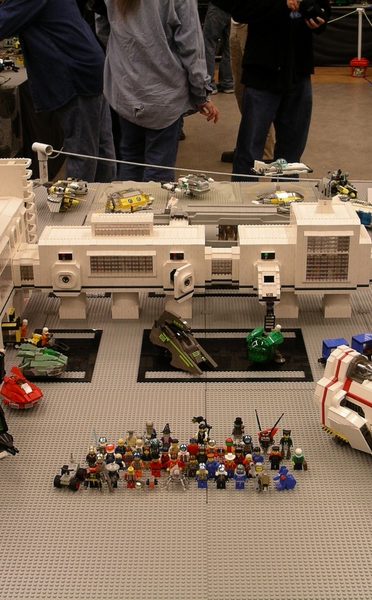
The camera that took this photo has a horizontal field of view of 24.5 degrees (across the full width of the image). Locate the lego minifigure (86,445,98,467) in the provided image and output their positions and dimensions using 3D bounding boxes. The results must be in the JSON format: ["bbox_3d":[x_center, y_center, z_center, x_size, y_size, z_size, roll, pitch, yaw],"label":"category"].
[{"bbox_3d":[-0.164,0.273,1.496,0.025,0.042,0.018,0,23,1],"label":"lego minifigure"}]

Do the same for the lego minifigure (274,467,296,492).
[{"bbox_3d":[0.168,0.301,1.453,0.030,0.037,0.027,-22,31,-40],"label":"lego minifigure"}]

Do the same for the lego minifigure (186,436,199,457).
[{"bbox_3d":[0.013,0.269,1.520,0.026,0.043,0.017,0,24,1],"label":"lego minifigure"}]

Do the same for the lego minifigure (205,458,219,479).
[{"bbox_3d":[0.046,0.287,1.478,0.026,0.044,0.017,0,24,1],"label":"lego minifigure"}]

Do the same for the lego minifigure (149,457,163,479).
[{"bbox_3d":[-0.052,0.287,1.487,0.025,0.042,0.018,0,24,1],"label":"lego minifigure"}]

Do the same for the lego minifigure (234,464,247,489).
[{"bbox_3d":[0.093,0.300,1.456,0.025,0.043,0.018,0,24,1],"label":"lego minifigure"}]

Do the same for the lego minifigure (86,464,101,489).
[{"bbox_3d":[-0.158,0.299,1.459,0.025,0.043,0.018,0,24,1],"label":"lego minifigure"}]

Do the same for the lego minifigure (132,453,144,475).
[{"bbox_3d":[-0.084,0.283,1.470,0.025,0.042,0.018,0,23,1],"label":"lego minifigure"}]

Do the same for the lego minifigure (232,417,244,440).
[{"bbox_3d":[0.099,0.240,1.591,0.025,0.046,0.018,0,24,1],"label":"lego minifigure"}]

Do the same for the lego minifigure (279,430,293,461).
[{"bbox_3d":[0.178,0.256,1.513,0.026,0.054,0.019,0,23,1],"label":"lego minifigure"}]

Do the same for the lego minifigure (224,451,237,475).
[{"bbox_3d":[0.078,0.286,1.477,0.025,0.045,0.018,0,24,1],"label":"lego minifigure"}]

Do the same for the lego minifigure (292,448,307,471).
[{"bbox_3d":[0.199,0.278,1.497,0.026,0.043,0.017,0,24,1],"label":"lego minifigure"}]

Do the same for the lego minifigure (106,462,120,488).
[{"bbox_3d":[-0.124,0.299,1.453,0.025,0.044,0.019,0,24,1],"label":"lego minifigure"}]

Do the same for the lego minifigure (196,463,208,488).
[{"bbox_3d":[0.029,0.300,1.458,0.025,0.042,0.018,0,24,1],"label":"lego minifigure"}]

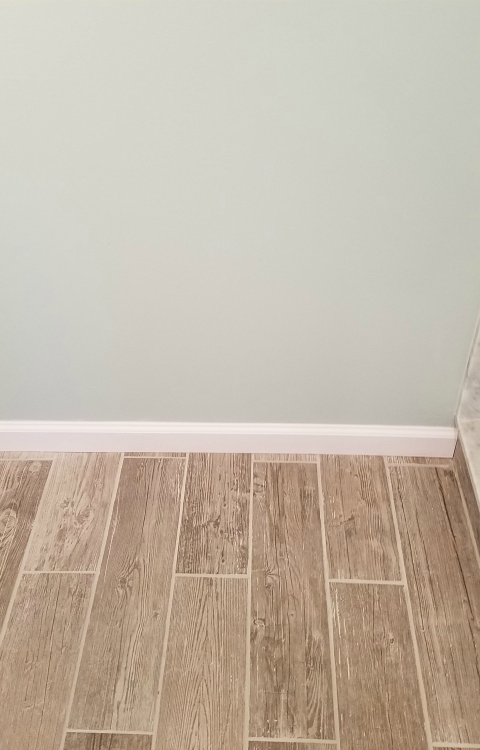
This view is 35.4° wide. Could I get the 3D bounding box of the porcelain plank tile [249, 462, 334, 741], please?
[{"bbox_3d":[0.097,0.408,1.486,0.146,0.009,0.613,1,41,1],"label":"porcelain plank tile"}]

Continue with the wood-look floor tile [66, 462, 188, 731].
[{"bbox_3d":[-0.206,0.400,1.497,0.146,0.009,0.613,1,41,1],"label":"wood-look floor tile"}]

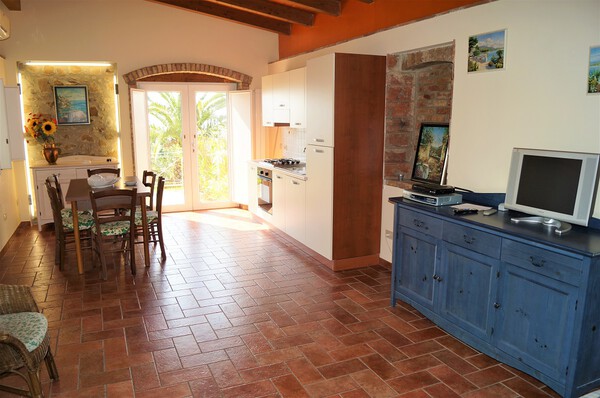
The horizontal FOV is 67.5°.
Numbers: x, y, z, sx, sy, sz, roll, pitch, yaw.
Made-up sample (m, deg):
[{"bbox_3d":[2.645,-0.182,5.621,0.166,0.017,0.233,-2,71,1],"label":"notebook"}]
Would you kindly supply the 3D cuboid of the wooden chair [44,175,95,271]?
[{"bbox_3d":[-2.342,0.246,4.621,0.449,0.867,0.428,-6,12,-29],"label":"wooden chair"}]

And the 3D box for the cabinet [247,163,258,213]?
[{"bbox_3d":[-0.435,-0.123,6.689,0.571,0.847,0.398,-5,11,-24],"label":"cabinet"}]

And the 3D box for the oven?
[{"bbox_3d":[-0.234,-0.141,6.210,0.551,0.581,0.612,-5,11,-24],"label":"oven"}]

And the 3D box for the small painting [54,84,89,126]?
[{"bbox_3d":[-3.226,-1.327,6.366,0.423,0.541,0.031,-5,11,-24],"label":"small painting"}]

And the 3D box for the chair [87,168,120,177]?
[{"bbox_3d":[-2.460,0.087,5.721,0.420,0.875,0.450,-4,11,-24],"label":"chair"}]

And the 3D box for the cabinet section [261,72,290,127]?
[{"bbox_3d":[-0.193,-1.371,6.304,0.330,0.714,1.050,-5,11,-24],"label":"cabinet section"}]

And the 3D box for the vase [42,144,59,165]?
[{"bbox_3d":[-3.522,-0.625,6.343,0.195,0.270,0.190,-4,11,-24],"label":"vase"}]

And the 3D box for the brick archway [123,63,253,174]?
[{"bbox_3d":[-1.740,-0.946,7.268,1.980,2.360,0.300,-4,11,-24],"label":"brick archway"}]

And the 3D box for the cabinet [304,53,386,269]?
[{"bbox_3d":[0.455,-0.375,4.649,0.571,2.075,0.612,-5,11,-24],"label":"cabinet"}]

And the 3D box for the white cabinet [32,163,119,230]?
[{"bbox_3d":[-3.115,-0.089,6.343,1.081,0.918,0.469,-5,11,-24],"label":"white cabinet"}]

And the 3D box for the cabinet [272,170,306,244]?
[{"bbox_3d":[0.120,0.055,5.699,0.590,0.735,1.060,-4,11,-24],"label":"cabinet"}]

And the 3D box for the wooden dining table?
[{"bbox_3d":[-2.182,0.236,5.179,0.790,0.775,1.480,-4,11,-24],"label":"wooden dining table"}]

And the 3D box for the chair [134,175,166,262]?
[{"bbox_3d":[-1.726,0.227,4.931,0.450,0.880,0.420,-3,11,-19],"label":"chair"}]

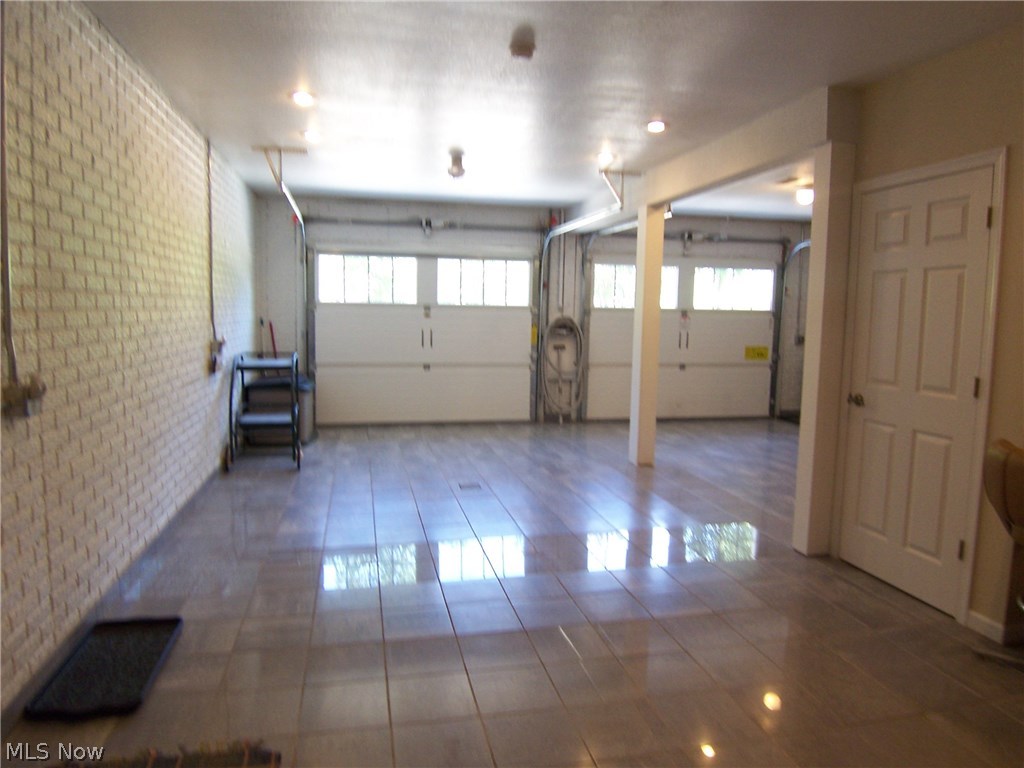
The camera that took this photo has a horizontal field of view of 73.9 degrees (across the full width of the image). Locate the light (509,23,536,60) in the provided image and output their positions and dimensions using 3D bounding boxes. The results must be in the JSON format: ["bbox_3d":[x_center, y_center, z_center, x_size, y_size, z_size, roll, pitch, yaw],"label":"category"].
[{"bbox_3d":[0.054,-1.653,3.370,0.136,0.050,0.136,0,6,-13],"label":"light"}]

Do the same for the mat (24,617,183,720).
[{"bbox_3d":[-1.533,1.067,2.626,0.352,0.028,0.690,0,6,-13],"label":"mat"}]

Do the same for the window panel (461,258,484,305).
[{"bbox_3d":[-0.509,-1.281,8.601,0.285,0.580,0.040,0,6,-13],"label":"window panel"}]

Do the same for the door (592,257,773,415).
[{"bbox_3d":[2.347,-0.592,9.316,2.751,2.141,0.080,0,6,-13],"label":"door"}]

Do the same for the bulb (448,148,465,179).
[{"bbox_3d":[-0.474,-1.846,5.800,0.125,0.165,0.125,0,6,-13],"label":"bulb"}]

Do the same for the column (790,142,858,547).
[{"bbox_3d":[1.785,-0.167,3.901,0.145,2.336,0.143,0,6,-13],"label":"column"}]

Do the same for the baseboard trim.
[{"bbox_3d":[2.069,1.066,2.977,0.018,0.072,0.197,0,6,-13],"label":"baseboard trim"}]

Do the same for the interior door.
[{"bbox_3d":[1.980,0.023,3.410,0.045,2.026,0.783,0,6,-13],"label":"interior door"}]

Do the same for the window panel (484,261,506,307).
[{"bbox_3d":[-0.229,-1.279,8.664,0.293,0.580,0.040,0,6,-13],"label":"window panel"}]

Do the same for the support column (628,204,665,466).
[{"bbox_3d":[1.239,-0.426,6.271,0.150,2.371,0.158,0,6,-13],"label":"support column"}]

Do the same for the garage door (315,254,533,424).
[{"bbox_3d":[-1.068,-0.564,8.557,2.778,2.127,0.080,0,6,-13],"label":"garage door"}]

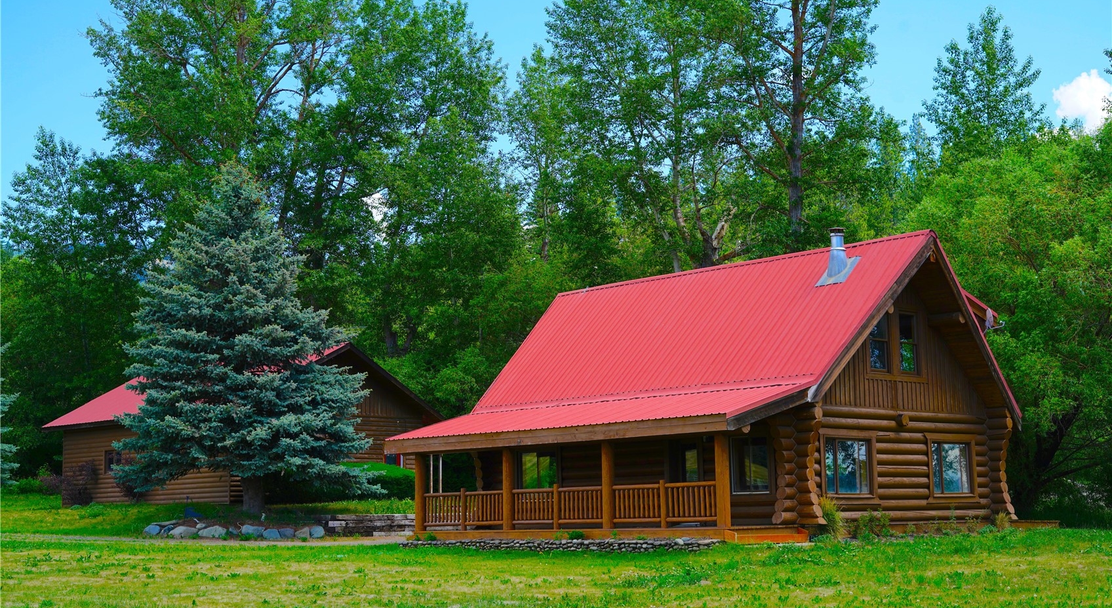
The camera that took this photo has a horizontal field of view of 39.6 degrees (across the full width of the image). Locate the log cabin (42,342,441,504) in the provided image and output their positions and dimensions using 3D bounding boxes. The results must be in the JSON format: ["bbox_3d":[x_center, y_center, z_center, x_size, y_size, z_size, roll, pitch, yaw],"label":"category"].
[{"bbox_3d":[-12.295,4.950,59.798,13.500,5.767,9.115,-8,-11,43],"label":"log cabin"}]

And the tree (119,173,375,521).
[{"bbox_3d":[-9.302,0.965,45.833,7.803,10.382,7.803,-1,-8,0],"label":"tree"}]

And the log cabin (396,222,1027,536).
[{"bbox_3d":[3.887,2.430,41.317,12.220,7.488,13.052,7,-11,-43],"label":"log cabin"}]

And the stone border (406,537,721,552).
[{"bbox_3d":[-0.266,5.667,36.275,0.572,0.354,10.972,7,-11,-43],"label":"stone border"}]

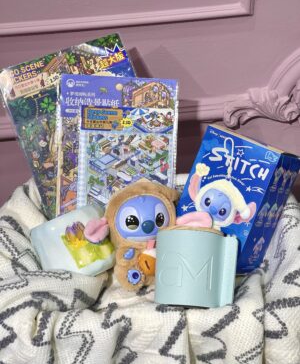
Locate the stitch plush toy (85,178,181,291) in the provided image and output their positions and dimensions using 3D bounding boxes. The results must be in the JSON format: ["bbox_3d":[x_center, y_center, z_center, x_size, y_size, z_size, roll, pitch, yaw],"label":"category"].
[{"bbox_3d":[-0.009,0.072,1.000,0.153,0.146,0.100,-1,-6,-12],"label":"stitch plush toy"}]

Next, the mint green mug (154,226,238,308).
[{"bbox_3d":[0.059,0.109,0.941,0.103,0.099,0.084,5,-8,-7],"label":"mint green mug"}]

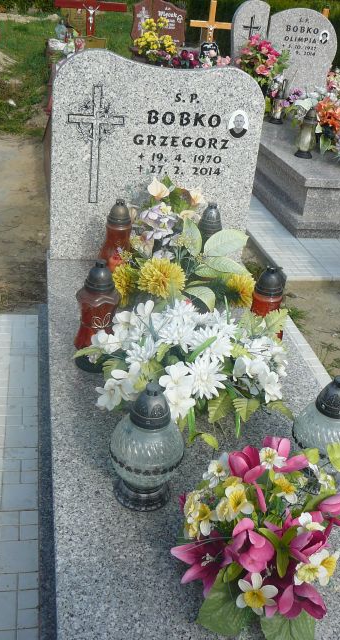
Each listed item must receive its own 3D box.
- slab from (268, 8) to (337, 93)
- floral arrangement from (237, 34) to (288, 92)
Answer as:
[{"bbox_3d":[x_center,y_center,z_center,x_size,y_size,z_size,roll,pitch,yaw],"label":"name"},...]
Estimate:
[{"bbox_3d":[1.133,-2.291,5.694,0.646,0.813,0.080,-2,31,-14],"label":"slab"},{"bbox_3d":[0.830,-2.079,5.395,0.440,0.550,0.380,-2,31,-14],"label":"floral arrangement"}]

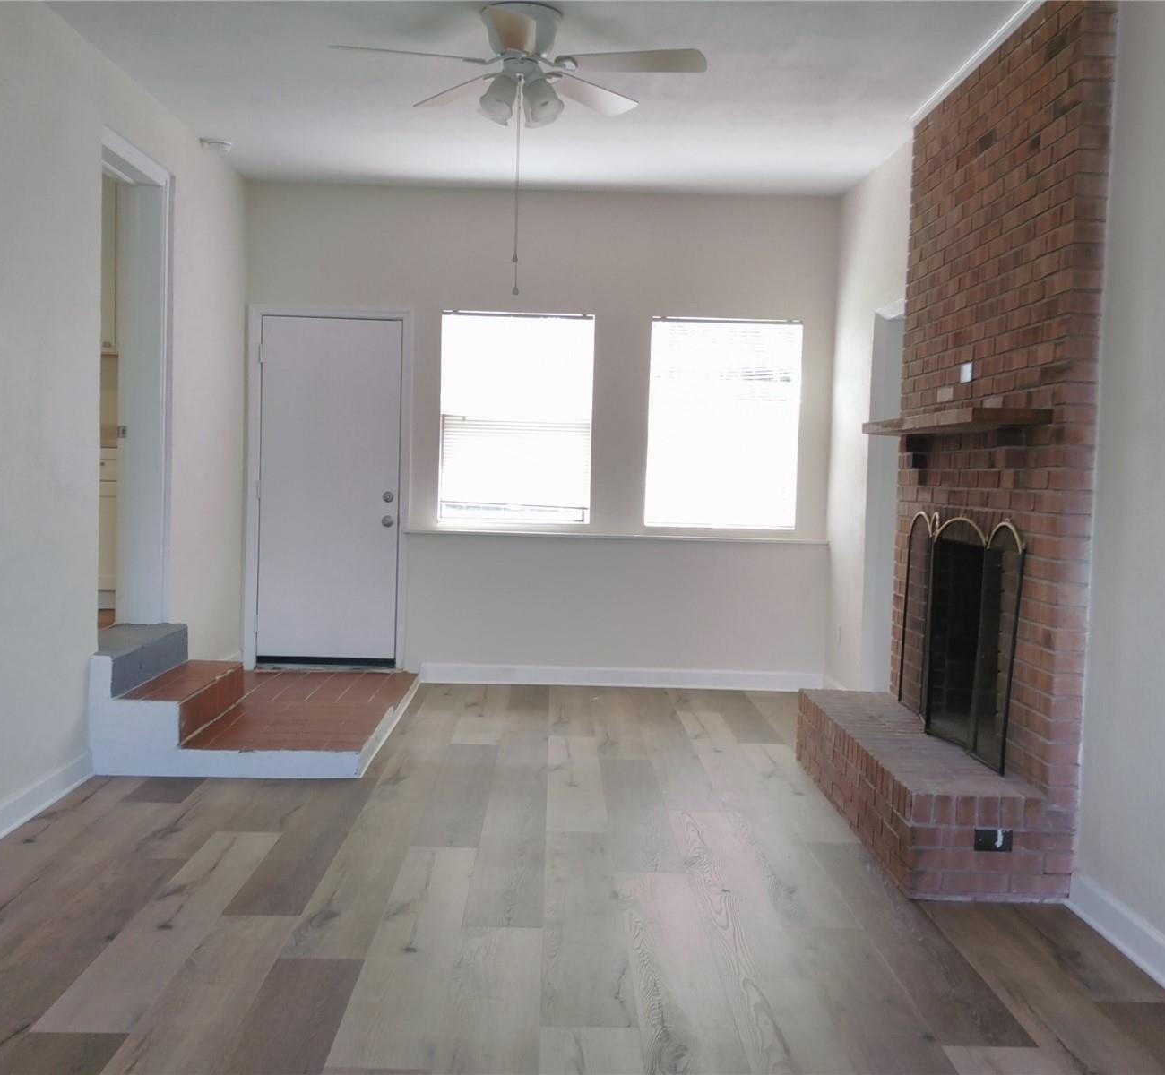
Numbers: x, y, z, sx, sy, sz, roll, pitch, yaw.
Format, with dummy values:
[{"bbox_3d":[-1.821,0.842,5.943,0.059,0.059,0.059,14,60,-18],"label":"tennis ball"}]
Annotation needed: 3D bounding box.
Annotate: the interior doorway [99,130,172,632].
[{"bbox_3d":[-2.061,-0.617,5.099,0.210,2.128,0.892,1,4,-1],"label":"interior doorway"}]

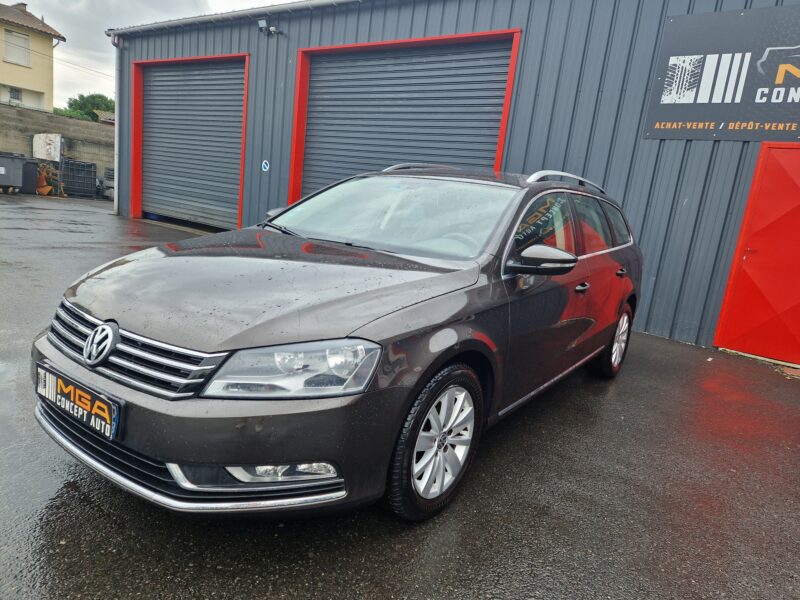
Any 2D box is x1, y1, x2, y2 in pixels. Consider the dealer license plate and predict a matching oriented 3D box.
[{"bbox_3d":[-1.050,0.320,1.719,0.525,0.115,0.025,13,12,34],"label":"dealer license plate"}]

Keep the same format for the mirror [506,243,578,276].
[{"bbox_3d":[0.638,-0.178,2.343,0.240,0.145,0.170,13,12,34],"label":"mirror"}]

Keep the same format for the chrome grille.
[{"bbox_3d":[-0.961,0.134,1.776,1.080,0.175,0.140,13,12,34],"label":"chrome grille"}]

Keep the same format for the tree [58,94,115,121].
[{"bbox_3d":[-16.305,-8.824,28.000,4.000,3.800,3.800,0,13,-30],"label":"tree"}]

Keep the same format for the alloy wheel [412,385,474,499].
[{"bbox_3d":[0.115,0.522,2.046,0.170,0.440,0.440,13,12,34],"label":"alloy wheel"}]

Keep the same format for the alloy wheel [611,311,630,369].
[{"bbox_3d":[1.689,0.306,4.244,0.170,0.440,0.440,13,12,34],"label":"alloy wheel"}]

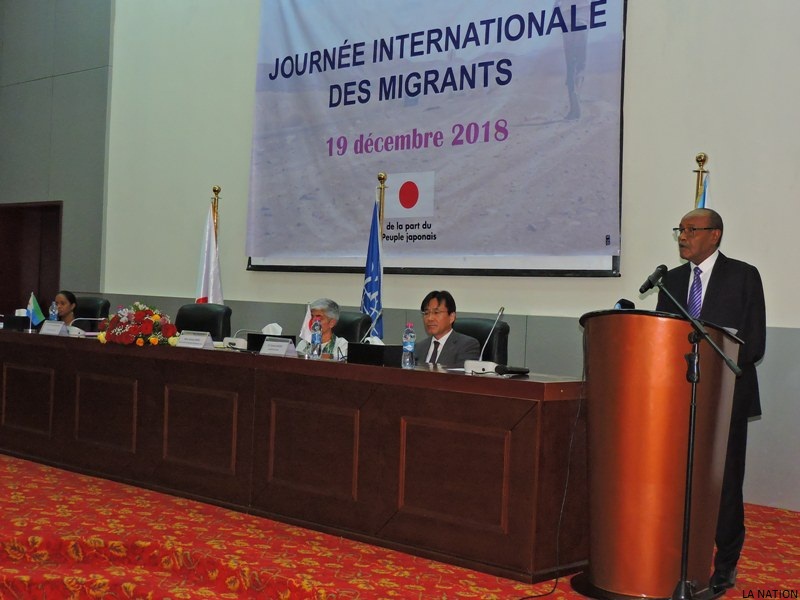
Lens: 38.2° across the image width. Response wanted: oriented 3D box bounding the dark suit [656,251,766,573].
[{"bbox_3d":[1.423,0.515,5.268,0.360,1.440,0.520,2,0,-42],"label":"dark suit"}]

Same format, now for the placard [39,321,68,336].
[{"bbox_3d":[-2.388,0.200,8.041,0.250,0.090,0.090,2,0,43],"label":"placard"}]

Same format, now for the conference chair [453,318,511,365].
[{"bbox_3d":[0.211,0.680,6.589,0.640,1.130,0.660,2,0,43],"label":"conference chair"}]

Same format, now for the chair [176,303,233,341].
[{"bbox_3d":[-1.619,0.605,8.319,0.640,1.130,0.660,2,0,43],"label":"chair"}]

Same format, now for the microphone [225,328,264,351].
[{"bbox_3d":[-0.957,0.238,7.184,0.130,0.130,0.290,2,0,43],"label":"microphone"}]

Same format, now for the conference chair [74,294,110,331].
[{"bbox_3d":[-2.774,0.557,9.411,0.640,1.130,0.660,2,0,43],"label":"conference chair"}]

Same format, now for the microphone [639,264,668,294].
[{"bbox_3d":[1.090,-0.088,4.970,0.050,0.050,0.200,-3,30,45],"label":"microphone"}]

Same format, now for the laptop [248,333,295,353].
[{"bbox_3d":[-0.703,0.254,6.710,0.410,0.120,0.200,2,0,43],"label":"laptop"}]

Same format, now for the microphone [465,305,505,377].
[{"bbox_3d":[0.423,0.200,5.539,0.130,0.320,0.220,2,0,43],"label":"microphone"}]

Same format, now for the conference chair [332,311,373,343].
[{"bbox_3d":[-0.602,0.646,7.358,0.640,1.130,0.660,2,0,43],"label":"conference chair"}]

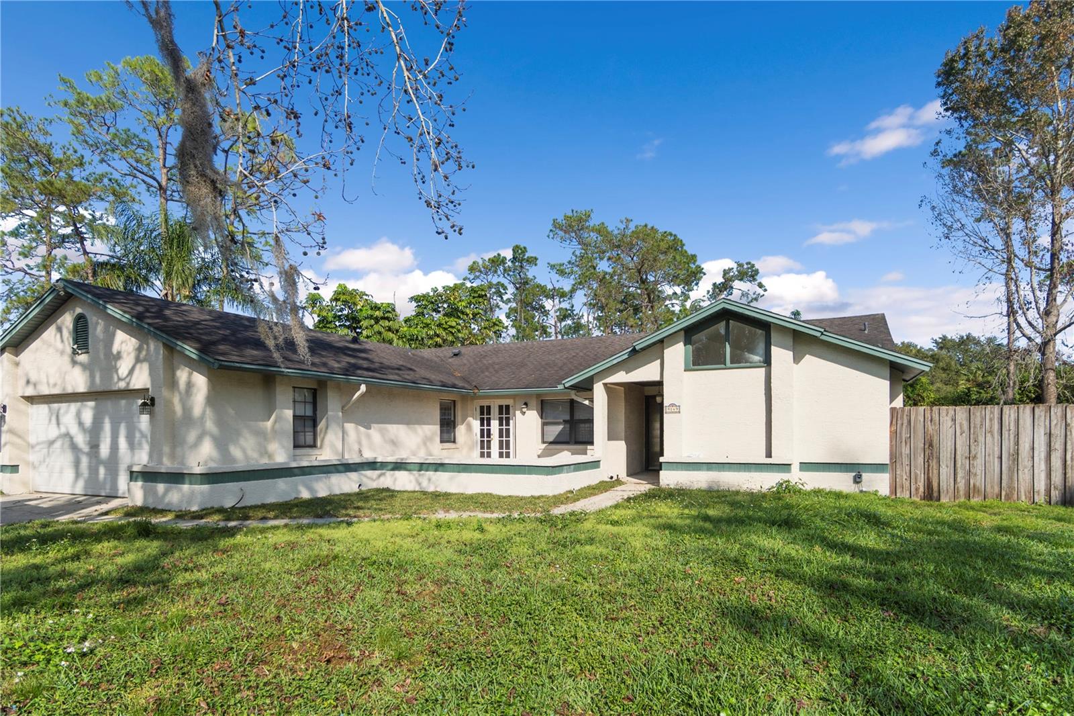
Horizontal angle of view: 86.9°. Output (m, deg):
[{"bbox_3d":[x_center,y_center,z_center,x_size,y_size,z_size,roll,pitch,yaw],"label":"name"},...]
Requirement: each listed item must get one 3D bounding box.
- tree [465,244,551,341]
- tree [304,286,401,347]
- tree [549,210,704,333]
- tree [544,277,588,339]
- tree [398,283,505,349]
[{"bbox_3d":[-2.350,-2.488,45.598,7.000,13.429,6.300,0,-3,-3],"label":"tree"},{"bbox_3d":[-9.707,-0.293,29.786,5.300,7.152,5.000,1,-4,-18],"label":"tree"},{"bbox_3d":[6.655,-3.485,41.553,11.300,14.936,9.500,-1,-3,9],"label":"tree"},{"bbox_3d":[2.503,-1.316,48.657,4.000,11.456,4.000,0,-3,3],"label":"tree"},{"bbox_3d":[-4.591,-0.397,30.776,5.800,7.478,5.300,1,-3,-8],"label":"tree"}]

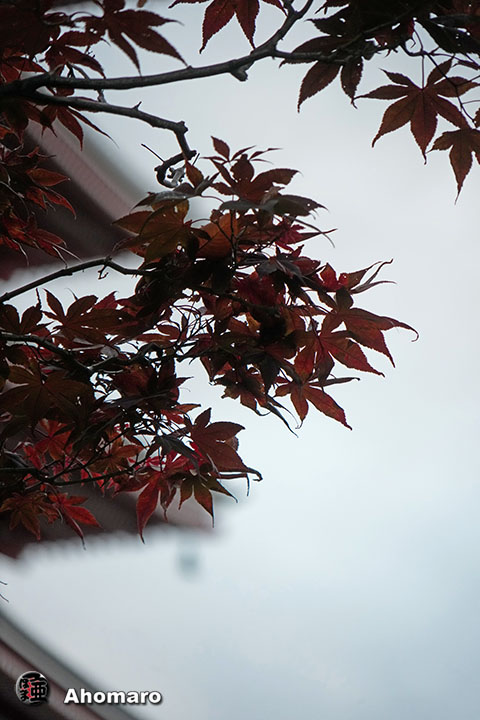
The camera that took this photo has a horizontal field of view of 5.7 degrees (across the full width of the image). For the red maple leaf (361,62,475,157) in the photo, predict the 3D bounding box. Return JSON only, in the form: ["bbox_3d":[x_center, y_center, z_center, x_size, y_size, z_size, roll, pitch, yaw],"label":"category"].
[{"bbox_3d":[0.129,-0.182,3.500,0.089,0.076,0.025,0,-11,0],"label":"red maple leaf"}]

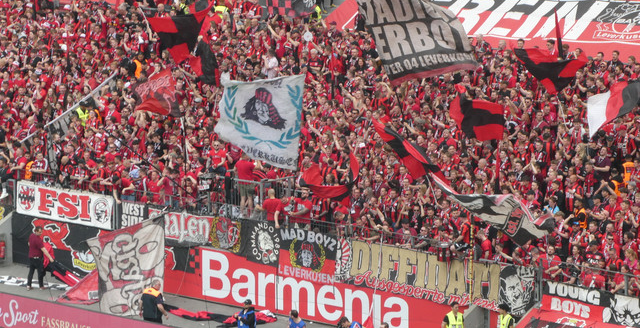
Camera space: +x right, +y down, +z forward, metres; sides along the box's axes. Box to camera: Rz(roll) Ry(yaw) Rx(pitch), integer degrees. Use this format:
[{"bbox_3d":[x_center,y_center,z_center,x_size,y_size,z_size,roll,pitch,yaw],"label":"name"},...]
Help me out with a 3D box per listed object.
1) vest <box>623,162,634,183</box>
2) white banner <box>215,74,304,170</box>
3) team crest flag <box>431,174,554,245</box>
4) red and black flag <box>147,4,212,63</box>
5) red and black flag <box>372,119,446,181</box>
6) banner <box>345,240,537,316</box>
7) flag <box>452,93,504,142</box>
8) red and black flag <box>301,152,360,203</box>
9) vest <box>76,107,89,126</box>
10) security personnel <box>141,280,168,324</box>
[{"bbox_3d":[8.376,0.217,86.200,0.500,0.680,0.320,6,11,33],"label":"vest"},{"bbox_3d":[-1.661,-1.167,87.300,2.500,2.600,0.500,2,10,11],"label":"white banner"},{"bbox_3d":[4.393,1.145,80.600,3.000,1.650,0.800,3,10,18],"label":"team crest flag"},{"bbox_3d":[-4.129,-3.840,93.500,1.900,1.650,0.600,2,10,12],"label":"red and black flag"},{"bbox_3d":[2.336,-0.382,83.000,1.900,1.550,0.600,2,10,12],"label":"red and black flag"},{"bbox_3d":[3.173,2.922,85.031,6.660,1.320,0.120,8,13,41],"label":"banner"},{"bbox_3d":[4.269,-1.260,86.200,1.550,1.300,0.500,3,10,20],"label":"flag"},{"bbox_3d":[0.286,0.368,86.700,1.650,1.400,0.600,2,10,11],"label":"red and black flag"},{"bbox_3d":[-7.364,-1.473,98.600,0.480,0.660,0.320,-1,9,-6],"label":"vest"},{"bbox_3d":[-4.443,3.989,85.222,0.620,1.790,0.450,6,11,33],"label":"security personnel"}]

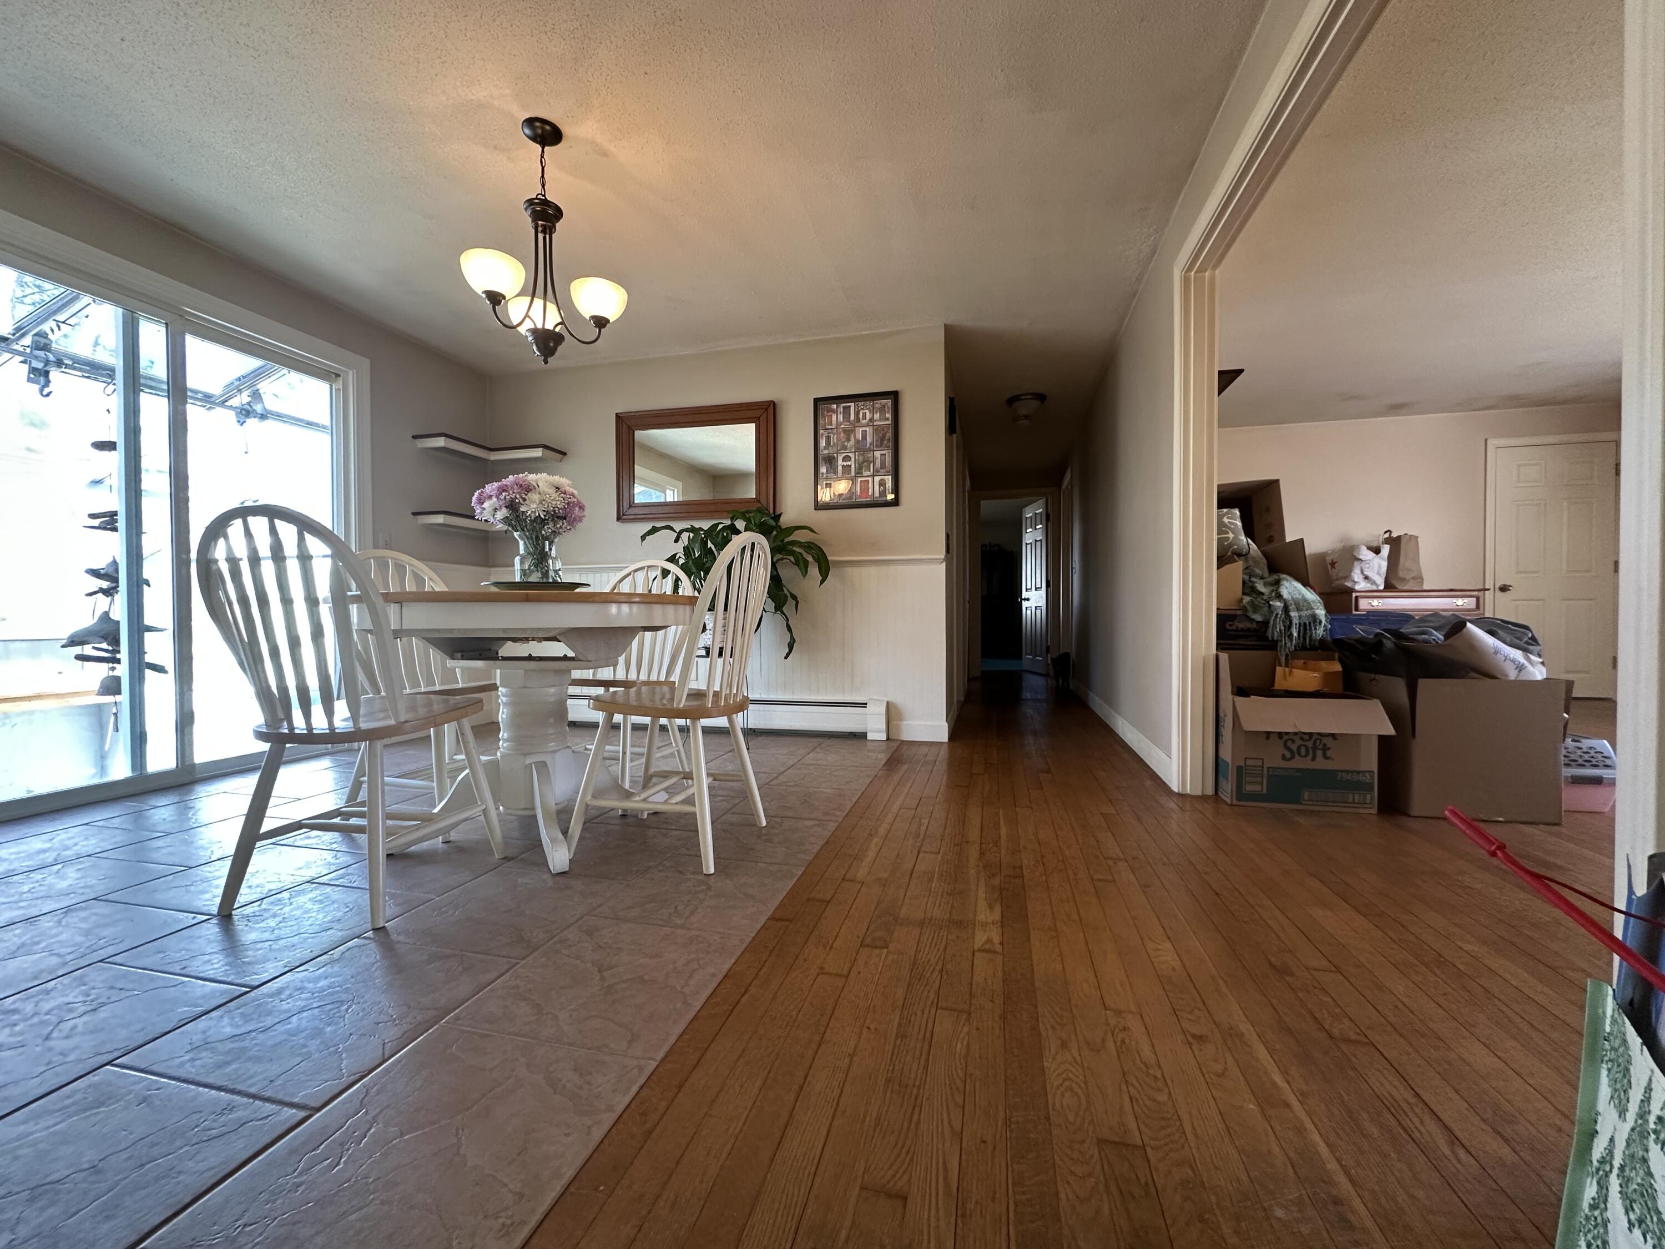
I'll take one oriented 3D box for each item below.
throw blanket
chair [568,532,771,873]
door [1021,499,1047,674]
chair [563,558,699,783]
[{"bbox_3d":[1.836,-0.052,2.747,0.285,0.380,0.280,0,1,13],"label":"throw blanket"},{"bbox_3d":[-0.473,0.193,2.050,0.510,0.933,0.455,0,1,13],"label":"chair"},{"bbox_3d":[2.385,-0.440,7.937,0.045,2.000,0.740,0,1,-5],"label":"door"},{"bbox_3d":[-0.837,0.189,2.608,0.455,0.928,0.510,0,1,19],"label":"chair"}]

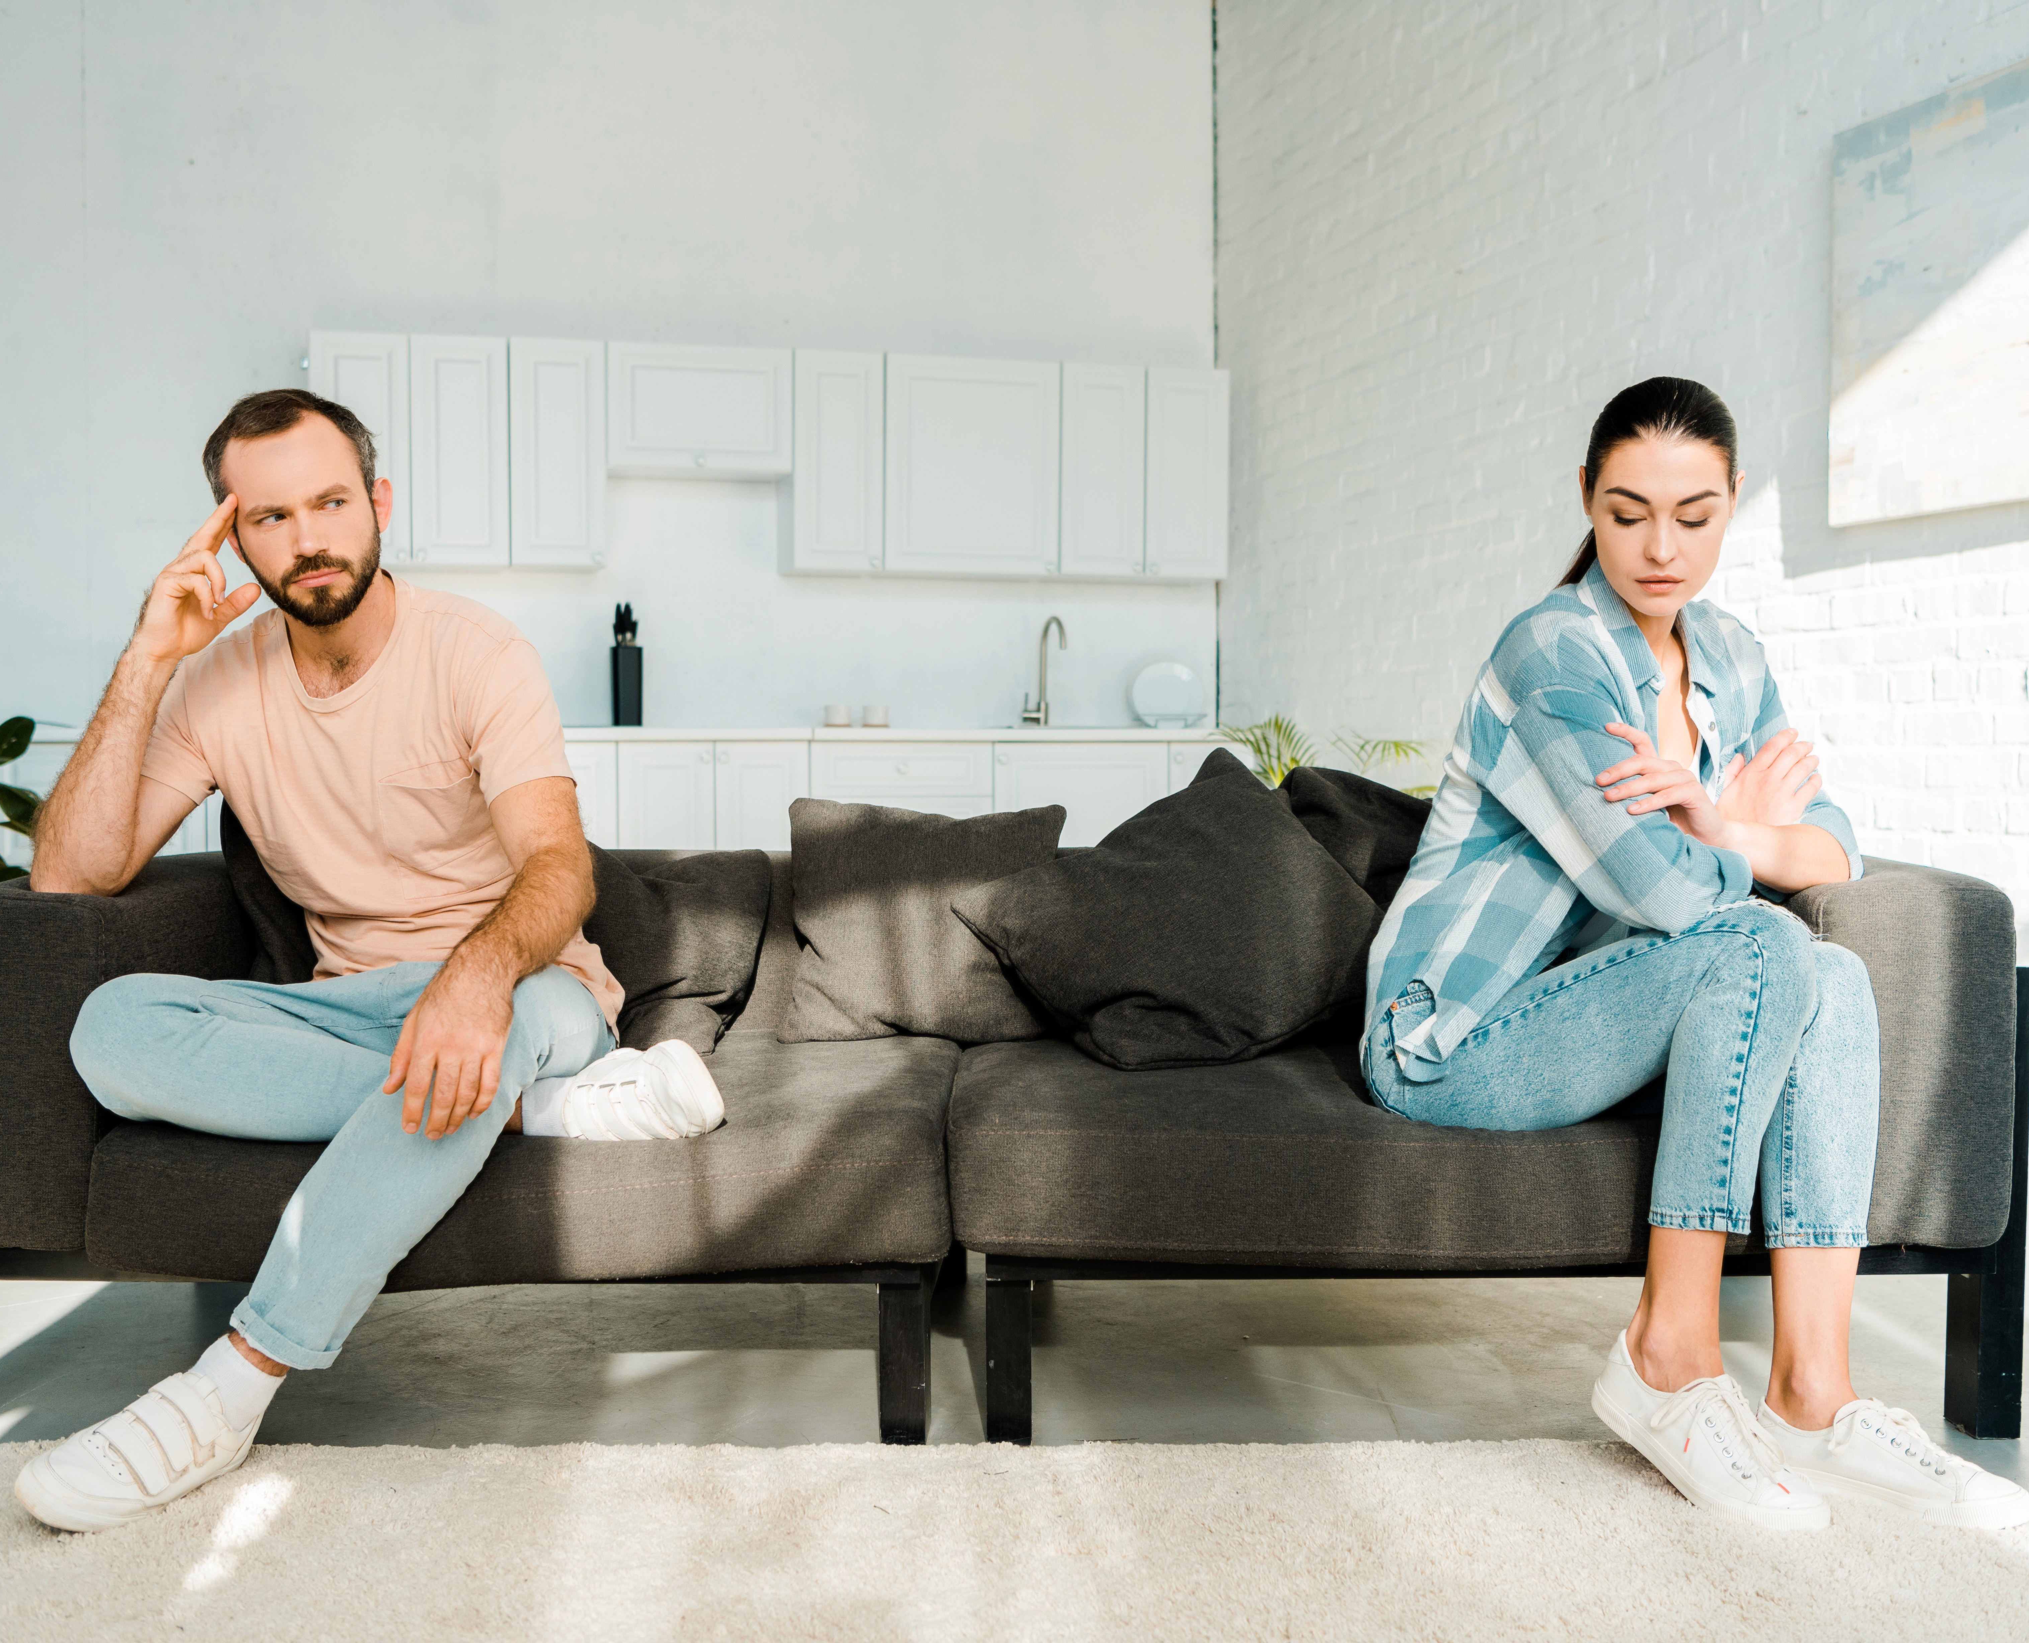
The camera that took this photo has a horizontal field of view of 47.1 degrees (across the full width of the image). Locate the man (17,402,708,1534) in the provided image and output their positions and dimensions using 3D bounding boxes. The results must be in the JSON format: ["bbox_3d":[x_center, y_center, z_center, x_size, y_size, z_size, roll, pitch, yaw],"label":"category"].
[{"bbox_3d":[-0.745,0.083,2.682,0.830,1.200,0.820,0,2,0],"label":"man"}]

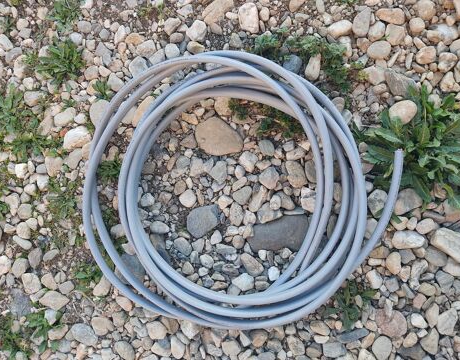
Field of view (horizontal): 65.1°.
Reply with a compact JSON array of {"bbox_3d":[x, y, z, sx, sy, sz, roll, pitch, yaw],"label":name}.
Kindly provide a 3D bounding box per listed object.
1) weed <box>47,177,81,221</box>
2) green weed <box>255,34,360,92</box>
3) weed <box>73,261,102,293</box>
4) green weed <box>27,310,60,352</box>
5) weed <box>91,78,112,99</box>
[{"bbox_3d":[-0.492,0.054,1.068,0.086,0.035,0.143,0,76,0],"label":"weed"},{"bbox_3d":[0.244,-0.380,1.164,0.375,0.060,0.216,0,76,0],"label":"green weed"},{"bbox_3d":[-0.400,0.271,1.014,0.076,0.035,0.096,0,76,0],"label":"weed"},{"bbox_3d":[-0.504,0.409,0.977,0.075,0.040,0.114,0,76,0],"label":"green weed"},{"bbox_3d":[-0.408,-0.290,1.154,0.057,0.035,0.074,0,76,0],"label":"weed"}]

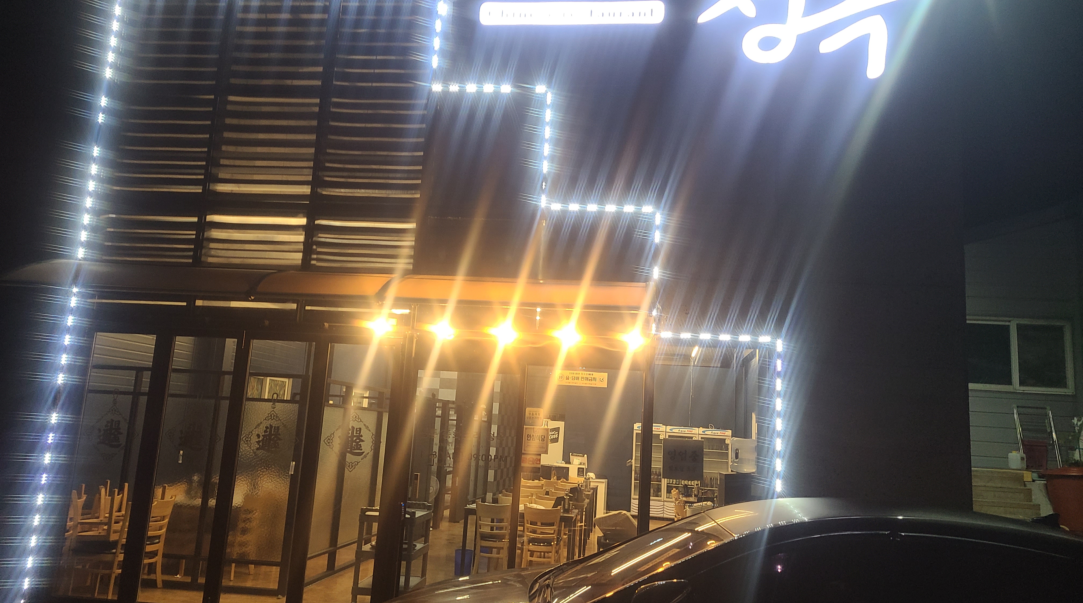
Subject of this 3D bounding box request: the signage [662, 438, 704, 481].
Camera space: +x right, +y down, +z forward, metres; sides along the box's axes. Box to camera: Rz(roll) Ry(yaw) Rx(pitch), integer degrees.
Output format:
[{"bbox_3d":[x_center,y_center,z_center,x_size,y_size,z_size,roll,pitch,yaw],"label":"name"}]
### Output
[{"bbox_3d":[1.056,1.174,6.039,0.300,0.290,0.015,2,-10,5],"label":"signage"}]

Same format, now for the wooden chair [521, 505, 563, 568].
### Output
[{"bbox_3d":[0.034,2.583,8.625,0.430,0.840,0.500,1,-10,10],"label":"wooden chair"}]

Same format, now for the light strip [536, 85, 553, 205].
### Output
[{"bbox_3d":[0.039,-1.265,6.538,0.050,1.010,0.030,2,-10,5],"label":"light strip"}]

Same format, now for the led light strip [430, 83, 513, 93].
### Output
[{"bbox_3d":[-0.579,-1.751,6.682,0.697,0.050,0.030,2,-10,5],"label":"led light strip"}]

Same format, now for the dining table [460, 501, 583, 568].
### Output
[{"bbox_3d":[-0.197,2.686,8.993,1.200,0.740,0.750,1,-10,10],"label":"dining table"}]

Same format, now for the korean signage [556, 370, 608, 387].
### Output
[{"bbox_3d":[0.309,0.595,6.222,0.395,0.107,0.010,2,-10,5],"label":"korean signage"}]

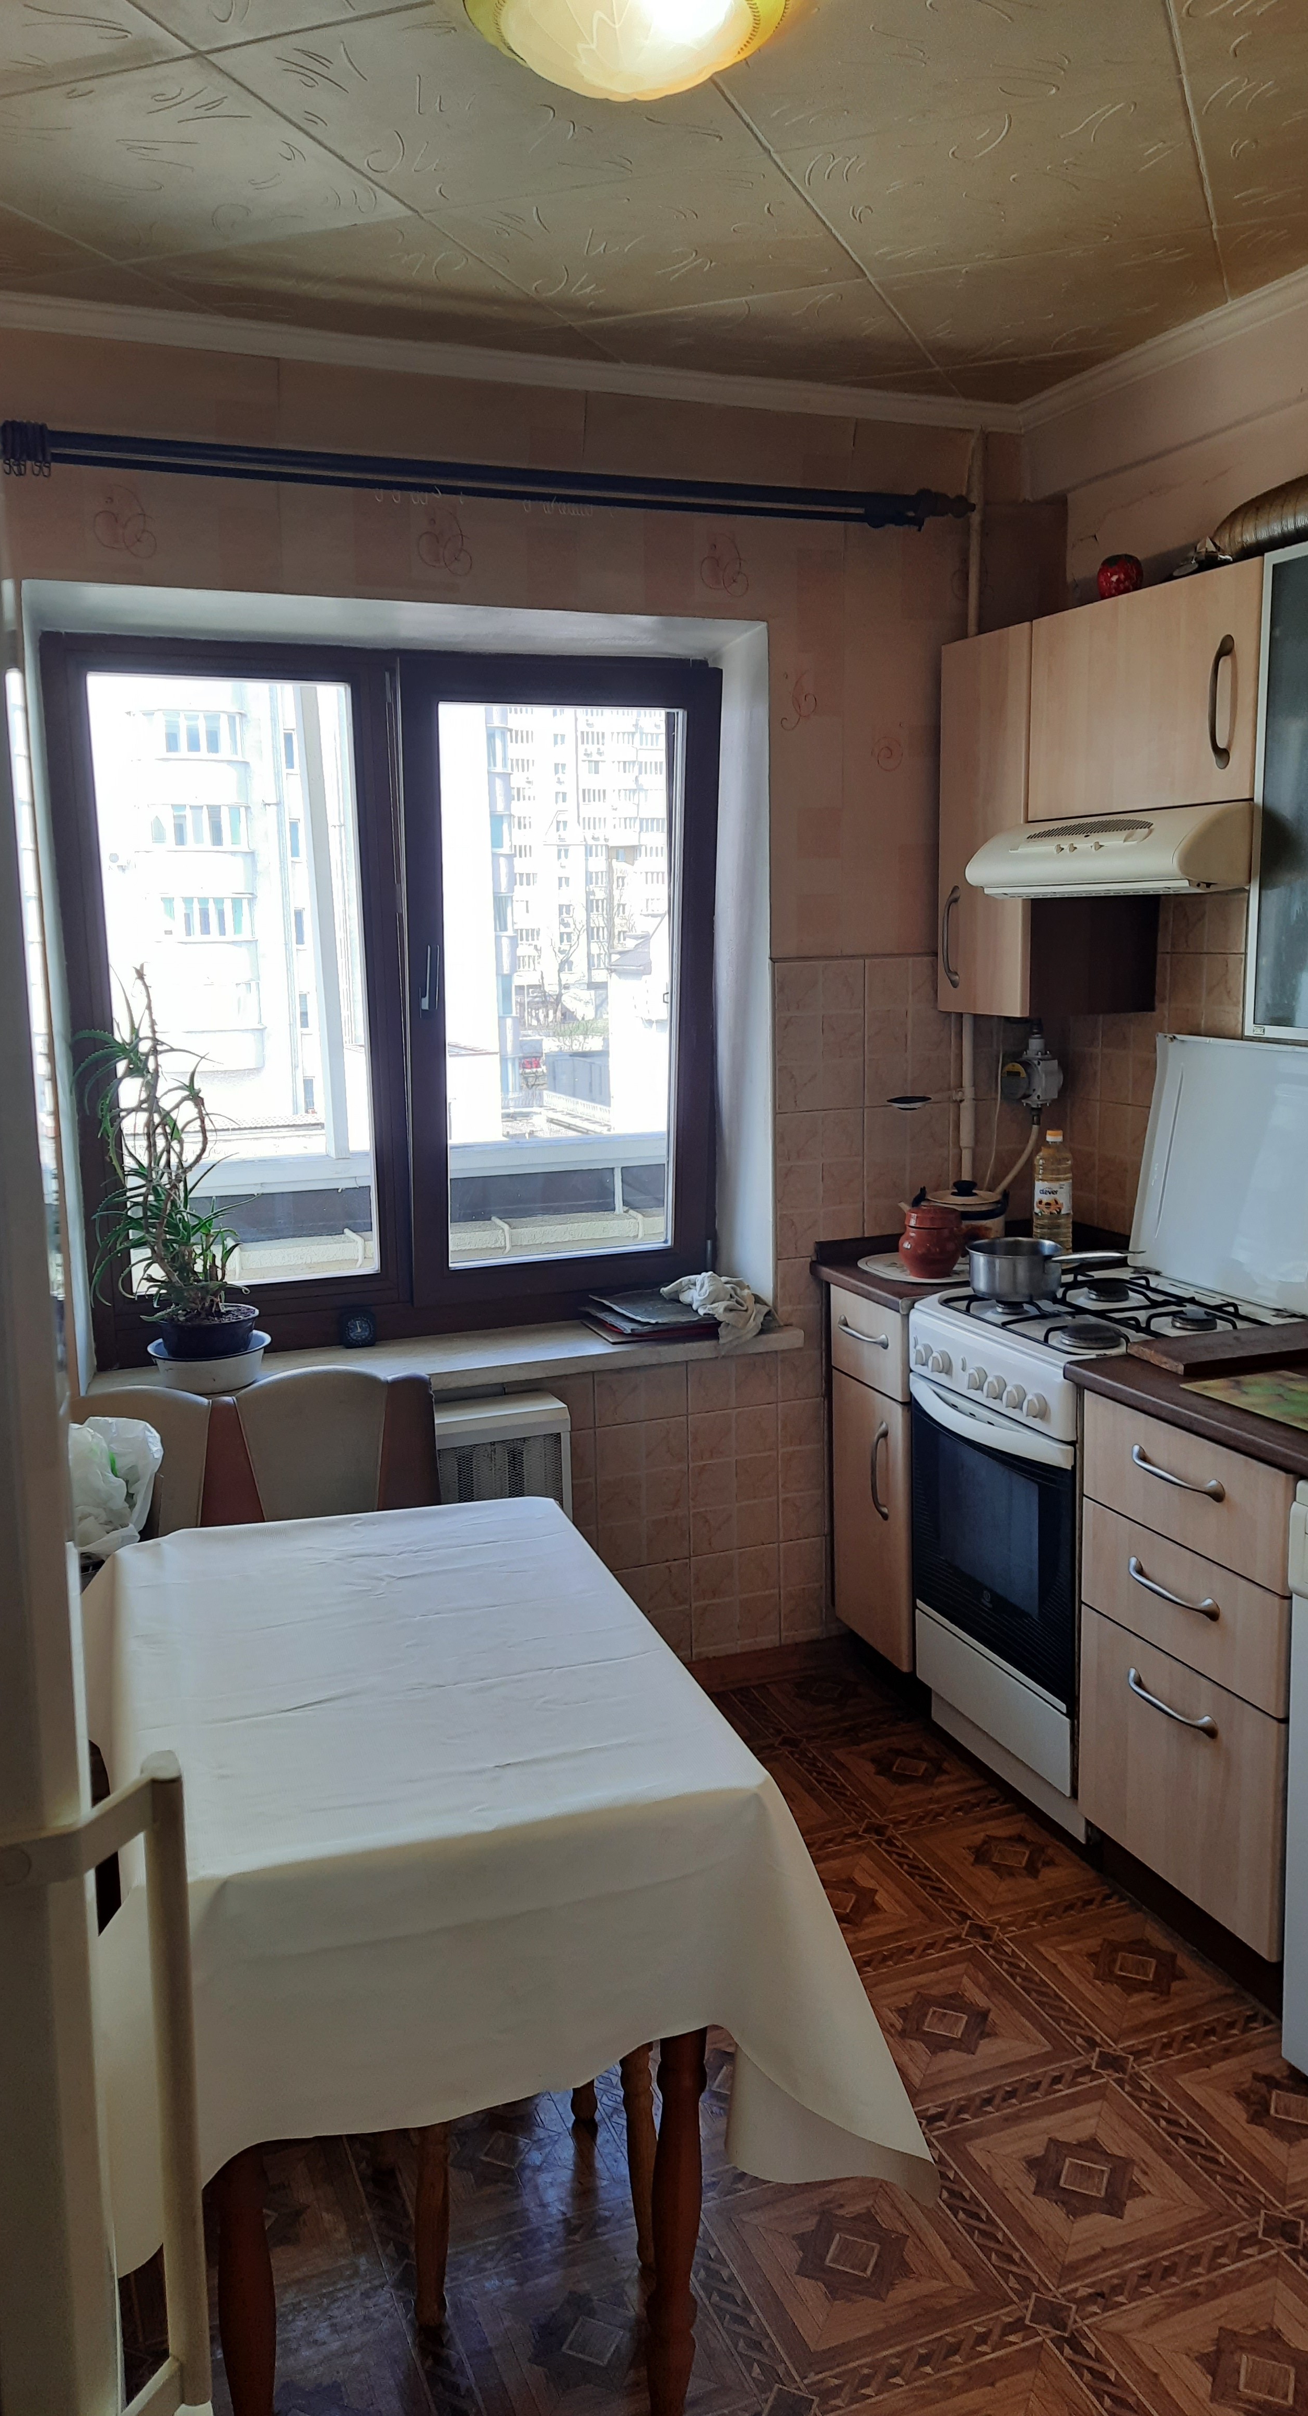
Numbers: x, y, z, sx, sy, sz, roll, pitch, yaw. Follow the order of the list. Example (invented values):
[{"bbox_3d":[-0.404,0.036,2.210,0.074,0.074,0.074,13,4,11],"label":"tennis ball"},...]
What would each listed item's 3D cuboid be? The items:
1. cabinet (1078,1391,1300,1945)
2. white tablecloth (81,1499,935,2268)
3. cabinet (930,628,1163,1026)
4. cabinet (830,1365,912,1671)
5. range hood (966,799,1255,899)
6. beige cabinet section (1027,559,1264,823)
[{"bbox_3d":[1.062,0.668,2.671,0.576,0.738,0.456,-6,11,-23],"label":"cabinet"},{"bbox_3d":[-0.263,0.724,2.050,0.727,0.399,1.141,-5,10,-16],"label":"white tablecloth"},{"bbox_3d":[0.767,-0.747,3.288,0.300,0.716,0.300,-6,11,-22],"label":"cabinet"},{"bbox_3d":[0.701,0.608,3.559,0.556,0.552,0.300,-6,11,-23],"label":"cabinet"},{"bbox_3d":[0.910,-0.628,2.967,0.465,0.136,0.583,-6,11,-23],"label":"range hood"},{"bbox_3d":[0.945,-0.857,2.857,0.305,0.355,0.598,-5,11,-21],"label":"beige cabinet section"}]

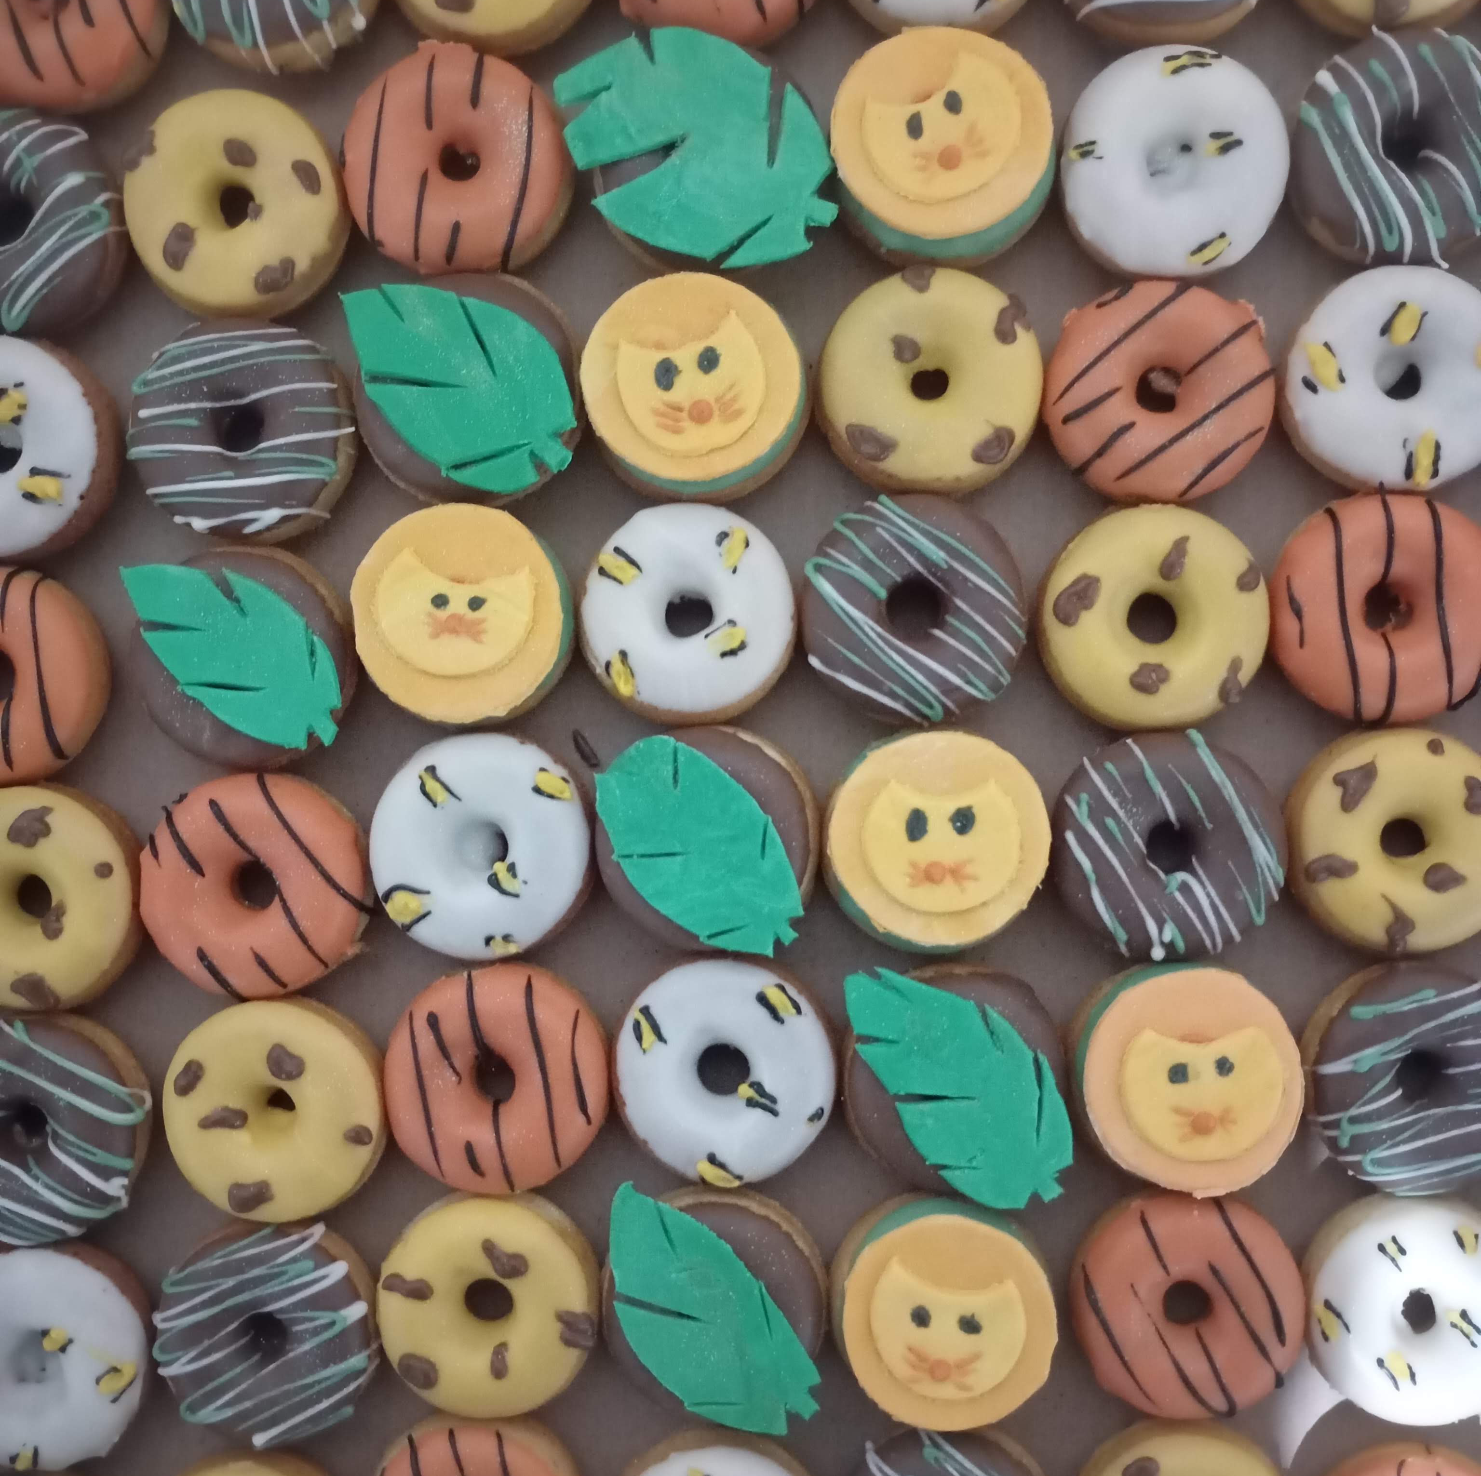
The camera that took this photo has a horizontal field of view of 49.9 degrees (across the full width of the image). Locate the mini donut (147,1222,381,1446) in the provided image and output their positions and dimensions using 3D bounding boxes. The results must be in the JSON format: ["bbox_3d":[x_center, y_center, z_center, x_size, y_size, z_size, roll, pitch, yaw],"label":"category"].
[{"bbox_3d":[-0.116,0.145,0.389,0.052,0.025,0.052,0,88,1],"label":"mini donut"}]

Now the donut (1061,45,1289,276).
[{"bbox_3d":[0.107,-0.143,0.395,0.054,0.025,0.055,0,88,1],"label":"donut"}]

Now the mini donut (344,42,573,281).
[{"bbox_3d":[-0.071,-0.145,0.398,0.056,0.025,0.056,0,88,1],"label":"mini donut"}]

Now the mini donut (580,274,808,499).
[{"bbox_3d":[-0.012,-0.090,0.415,0.057,0.029,0.057,0,88,1],"label":"mini donut"}]

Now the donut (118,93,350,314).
[{"bbox_3d":[-0.120,-0.126,0.377,0.052,0.022,0.052,0,86,3],"label":"donut"}]

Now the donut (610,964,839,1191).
[{"bbox_3d":[-0.004,0.075,0.356,0.051,0.022,0.051,0,86,3],"label":"donut"}]

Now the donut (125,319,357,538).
[{"bbox_3d":[-0.117,-0.072,0.373,0.052,0.022,0.052,0,86,3],"label":"donut"}]

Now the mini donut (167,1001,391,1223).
[{"bbox_3d":[-0.114,0.090,0.387,0.053,0.025,0.053,0,90,3],"label":"mini donut"}]

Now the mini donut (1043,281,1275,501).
[{"bbox_3d":[0.103,-0.086,0.394,0.055,0.025,0.053,0,88,1],"label":"mini donut"}]

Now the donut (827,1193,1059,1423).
[{"bbox_3d":[0.051,0.144,0.405,0.056,0.029,0.056,0,88,1],"label":"donut"}]

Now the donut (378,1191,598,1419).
[{"bbox_3d":[-0.061,0.138,0.388,0.052,0.025,0.052,0,88,1],"label":"donut"}]

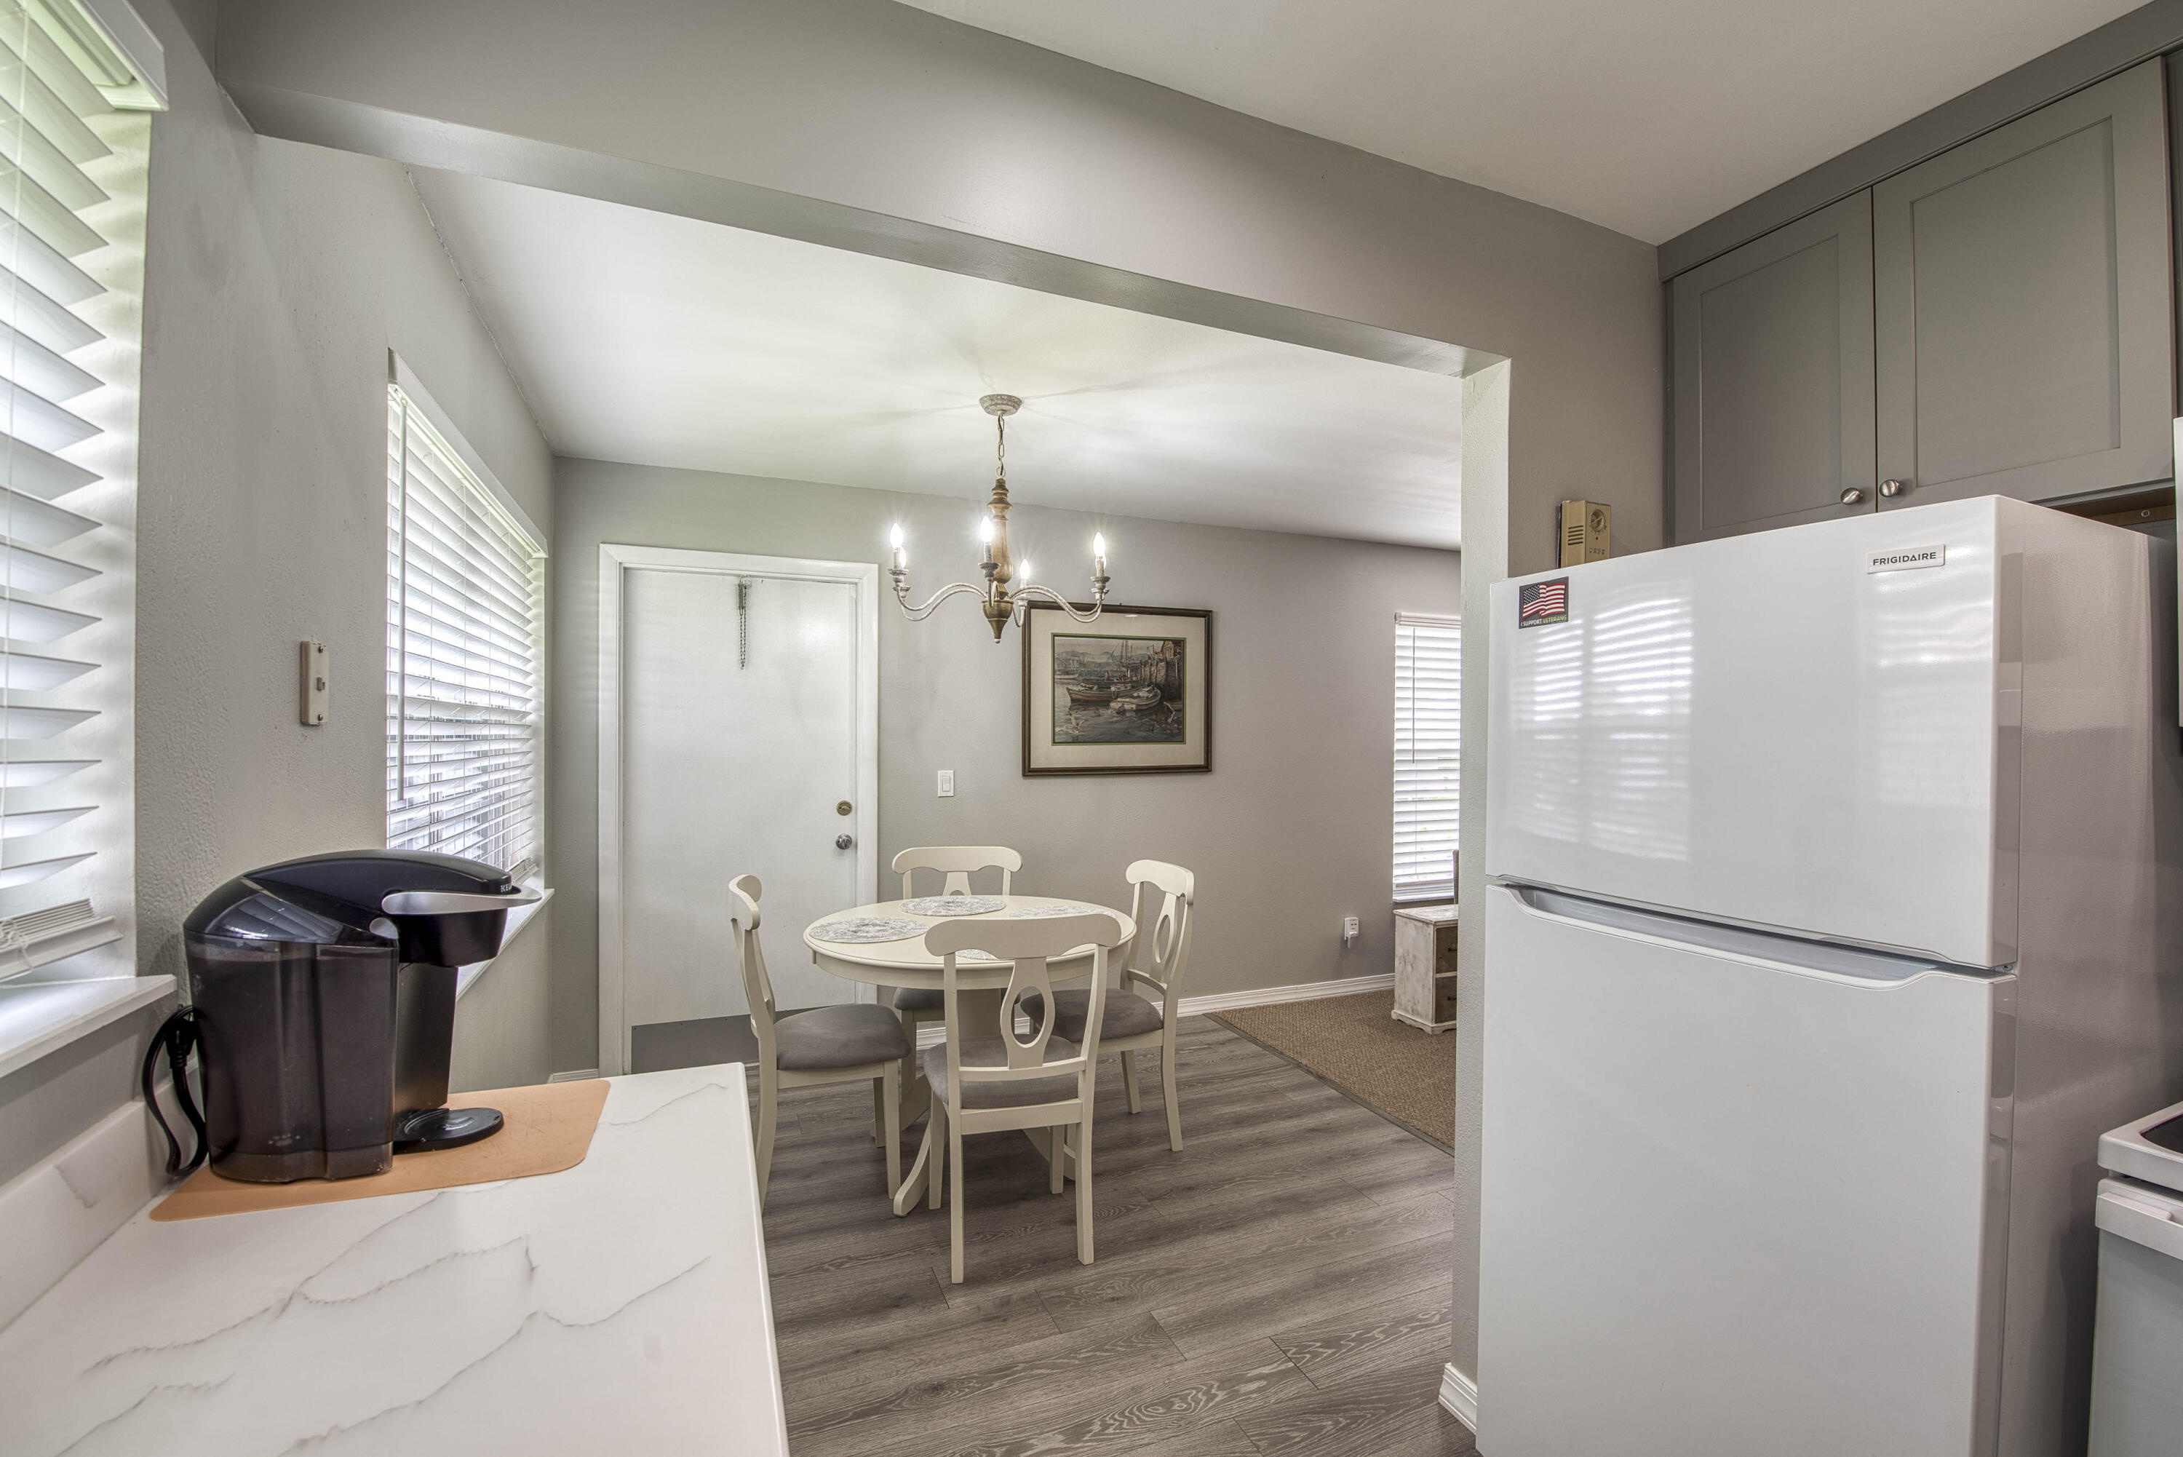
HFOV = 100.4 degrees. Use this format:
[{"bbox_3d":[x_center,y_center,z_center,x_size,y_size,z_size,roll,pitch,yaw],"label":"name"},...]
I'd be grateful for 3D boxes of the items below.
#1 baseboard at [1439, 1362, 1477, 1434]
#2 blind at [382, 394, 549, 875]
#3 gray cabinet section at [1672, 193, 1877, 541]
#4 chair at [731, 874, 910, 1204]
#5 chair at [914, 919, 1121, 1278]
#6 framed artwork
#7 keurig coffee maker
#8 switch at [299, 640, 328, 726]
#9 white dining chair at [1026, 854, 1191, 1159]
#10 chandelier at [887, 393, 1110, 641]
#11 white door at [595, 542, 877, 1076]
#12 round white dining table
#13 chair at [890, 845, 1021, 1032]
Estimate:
[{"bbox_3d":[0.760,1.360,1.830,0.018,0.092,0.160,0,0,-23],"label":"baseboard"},{"bbox_3d":[-1.633,-0.069,2.401,0.060,1.140,1.710,0,0,-23],"label":"blind"},{"bbox_3d":[1.444,-0.645,1.814,0.320,0.600,0.360,0,0,-23],"label":"gray cabinet section"},{"bbox_3d":[-0.843,0.938,2.827,0.520,0.940,0.510,0,0,-20],"label":"chair"},{"bbox_3d":[-0.228,0.938,2.539,0.510,0.940,0.520,0,0,-17],"label":"chair"},{"bbox_3d":[0.150,-0.173,4.336,0.990,0.785,0.030,0,0,-23],"label":"framed artwork"},{"bbox_3d":[-0.834,0.314,1.073,0.305,0.332,0.230,0,0,-14],"label":"keurig coffee maker"},{"bbox_3d":[-1.095,-0.062,1.285,0.012,0.116,0.075,0,0,-23],"label":"switch"},{"bbox_3d":[0.041,0.943,3.151,0.520,0.940,0.510,0,0,-21],"label":"white dining chair"},{"bbox_3d":[-0.285,-0.655,2.852,0.710,0.760,0.710,0,0,-23],"label":"chandelier"},{"bbox_3d":[-1.402,0.360,3.700,1.050,2.105,0.090,0,0,-23],"label":"white door"},{"bbox_3d":[-0.392,1.036,3.039,1.080,0.750,1.080,0,0,0],"label":"round white dining table"},{"bbox_3d":[-0.503,0.944,3.467,0.510,0.940,0.520,0,0,-9],"label":"chair"}]

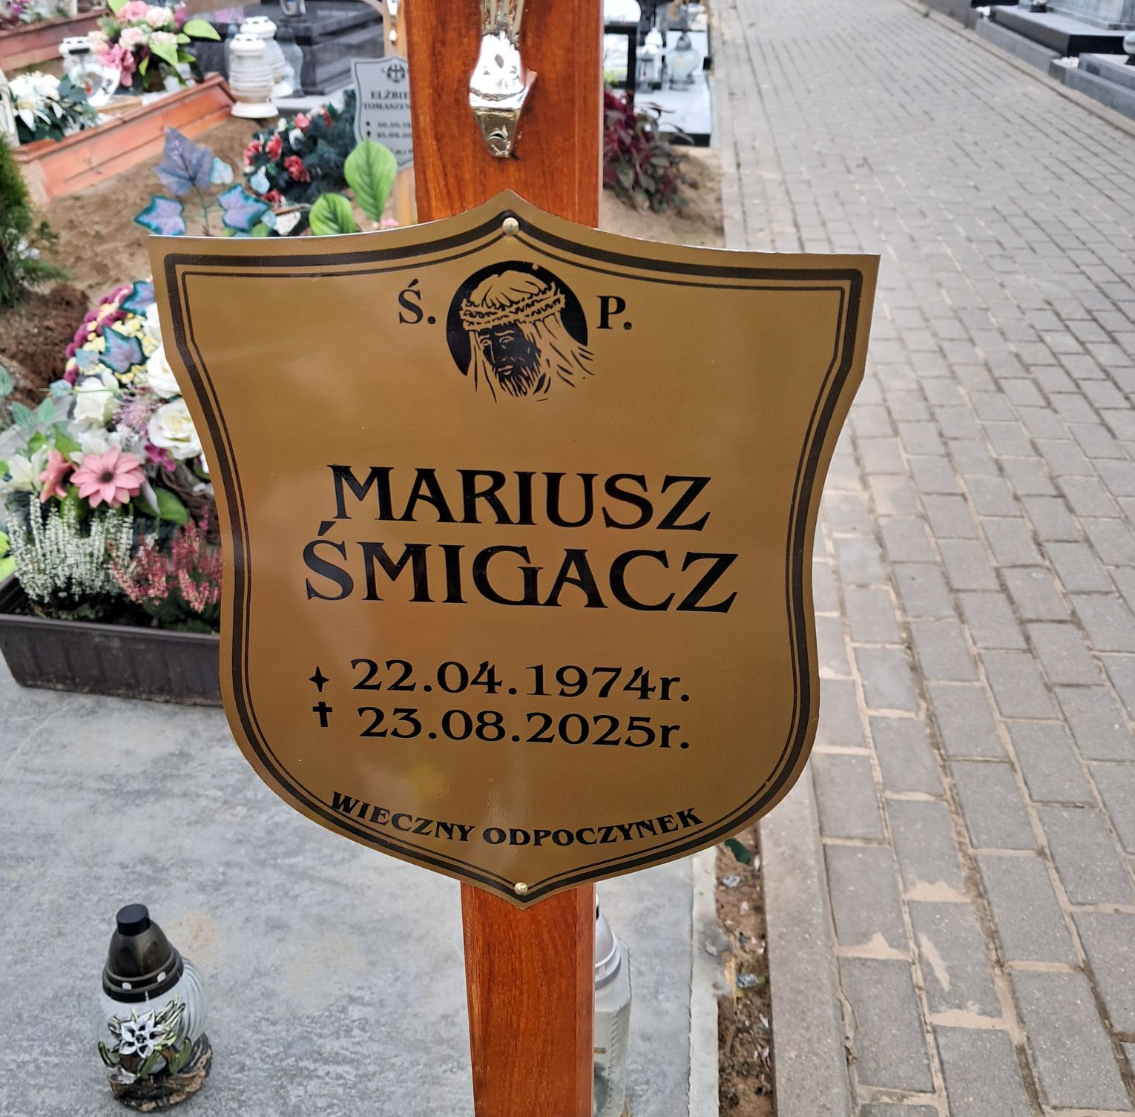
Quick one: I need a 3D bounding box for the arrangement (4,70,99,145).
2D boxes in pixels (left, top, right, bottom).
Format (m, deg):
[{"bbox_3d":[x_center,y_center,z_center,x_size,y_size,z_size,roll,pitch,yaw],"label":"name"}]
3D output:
[{"bbox_3d":[-2.268,-1.987,5.187,0.380,0.290,0.330,-12,31,-19],"label":"arrangement"}]

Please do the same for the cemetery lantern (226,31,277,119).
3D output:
[{"bbox_3d":[-1.795,-2.731,6.674,0.260,0.420,0.260,2,29,5],"label":"cemetery lantern"}]

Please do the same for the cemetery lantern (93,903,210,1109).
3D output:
[{"bbox_3d":[-0.461,0.473,1.287,0.120,0.240,0.120,-11,30,-18],"label":"cemetery lantern"}]

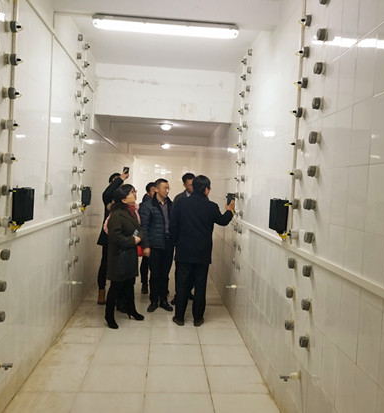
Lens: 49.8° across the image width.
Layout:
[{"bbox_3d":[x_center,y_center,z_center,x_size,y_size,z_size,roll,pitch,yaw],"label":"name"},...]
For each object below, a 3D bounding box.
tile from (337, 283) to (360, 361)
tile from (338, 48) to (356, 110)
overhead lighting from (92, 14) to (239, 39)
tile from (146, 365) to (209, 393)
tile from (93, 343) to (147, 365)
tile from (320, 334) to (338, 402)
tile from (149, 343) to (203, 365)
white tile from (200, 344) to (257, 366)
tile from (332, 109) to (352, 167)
[{"bbox_3d":[0.759,0.572,1.991,0.010,0.303,0.198,2,3,-4],"label":"tile"},{"bbox_3d":[0.811,-0.657,2.150,0.010,0.305,0.200,3,2,-4],"label":"tile"},{"bbox_3d":[-0.223,-1.548,3.553,1.265,0.090,0.110,3,2,-4],"label":"overhead lighting"},{"bbox_3d":[-0.124,1.444,3.456,0.502,0.010,0.496,3,3,-4],"label":"tile"},{"bbox_3d":[-0.660,1.397,3.916,0.502,0.010,0.499,3,3,-4],"label":"tile"},{"bbox_3d":[0.720,0.845,2.171,0.010,0.298,0.192,3,3,-4],"label":"tile"},{"bbox_3d":[-0.157,1.419,3.952,0.506,0.010,0.499,3,3,-4],"label":"tile"},{"bbox_3d":[0.337,1.451,4.006,0.471,0.010,0.498,2,3,-4],"label":"white tile"},{"bbox_3d":[0.778,-0.347,2.112,0.010,0.298,0.192,3,3,-4],"label":"tile"}]

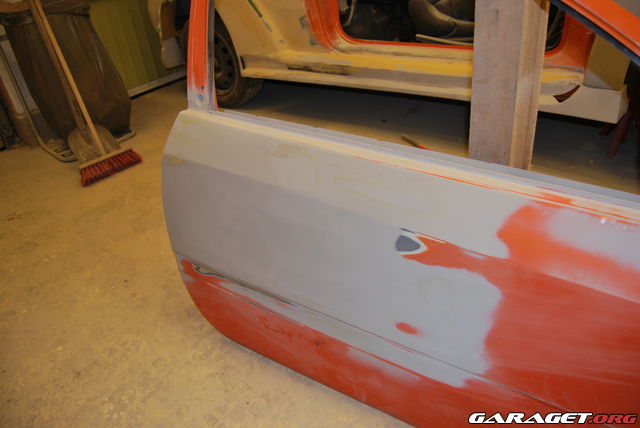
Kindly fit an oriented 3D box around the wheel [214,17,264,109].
[{"bbox_3d":[-0.601,-0.960,3.033,0.575,0.575,0.185,18,38,36],"label":"wheel"}]

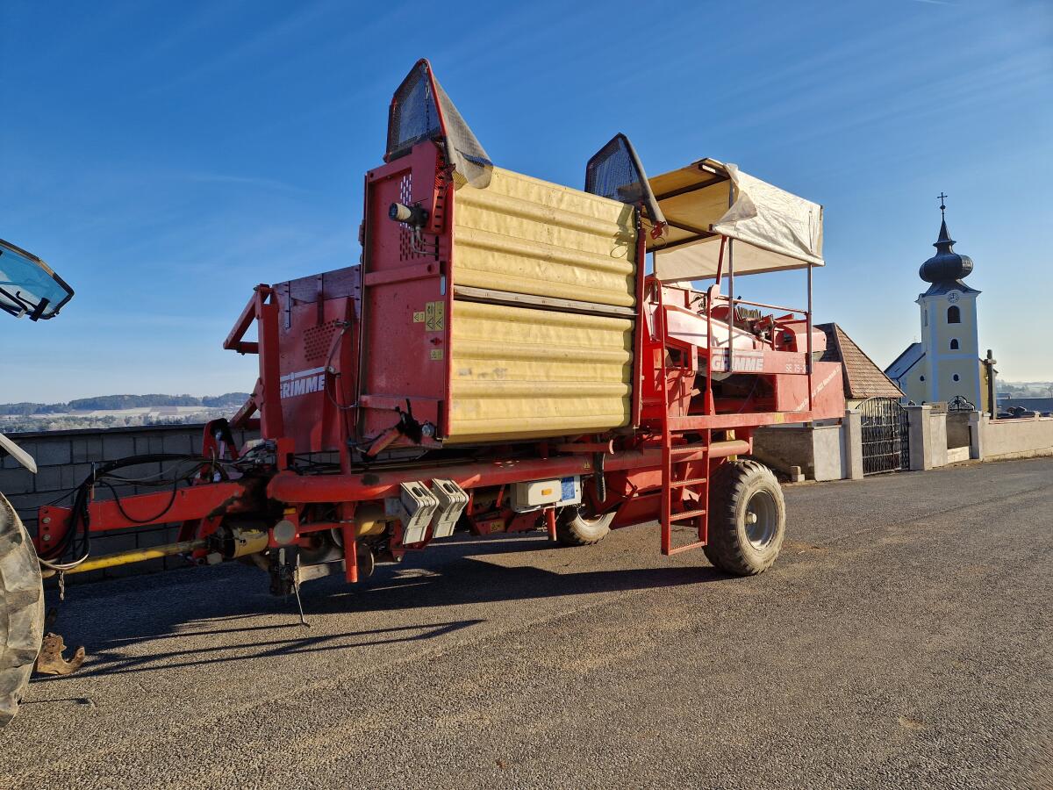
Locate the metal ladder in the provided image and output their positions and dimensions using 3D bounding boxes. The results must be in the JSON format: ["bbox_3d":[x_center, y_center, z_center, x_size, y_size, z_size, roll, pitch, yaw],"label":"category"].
[{"bbox_3d":[1.279,0.231,5.756,0.749,2.115,0.142,0,0,-44],"label":"metal ladder"}]

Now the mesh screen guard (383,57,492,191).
[{"bbox_3d":[-0.492,-1.633,4.367,0.405,0.810,0.729,0,0,-44],"label":"mesh screen guard"}]

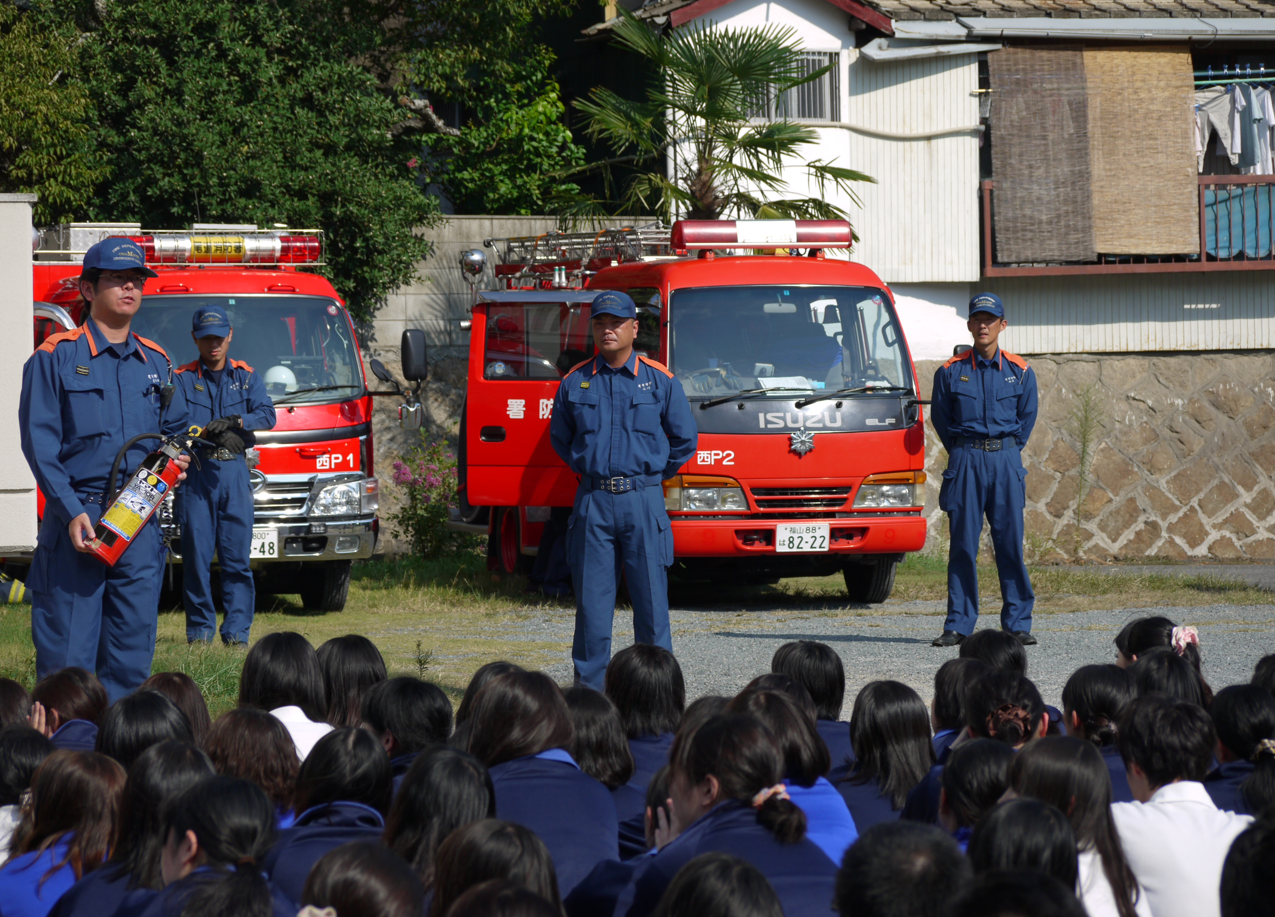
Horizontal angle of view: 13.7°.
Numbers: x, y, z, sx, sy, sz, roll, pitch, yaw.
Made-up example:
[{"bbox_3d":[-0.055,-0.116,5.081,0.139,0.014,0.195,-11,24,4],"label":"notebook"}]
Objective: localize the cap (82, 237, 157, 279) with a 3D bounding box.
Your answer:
[{"bbox_3d":[-1.590,-0.614,16.250,0.180,0.130,0.260,0,1,-34],"label":"cap"}]

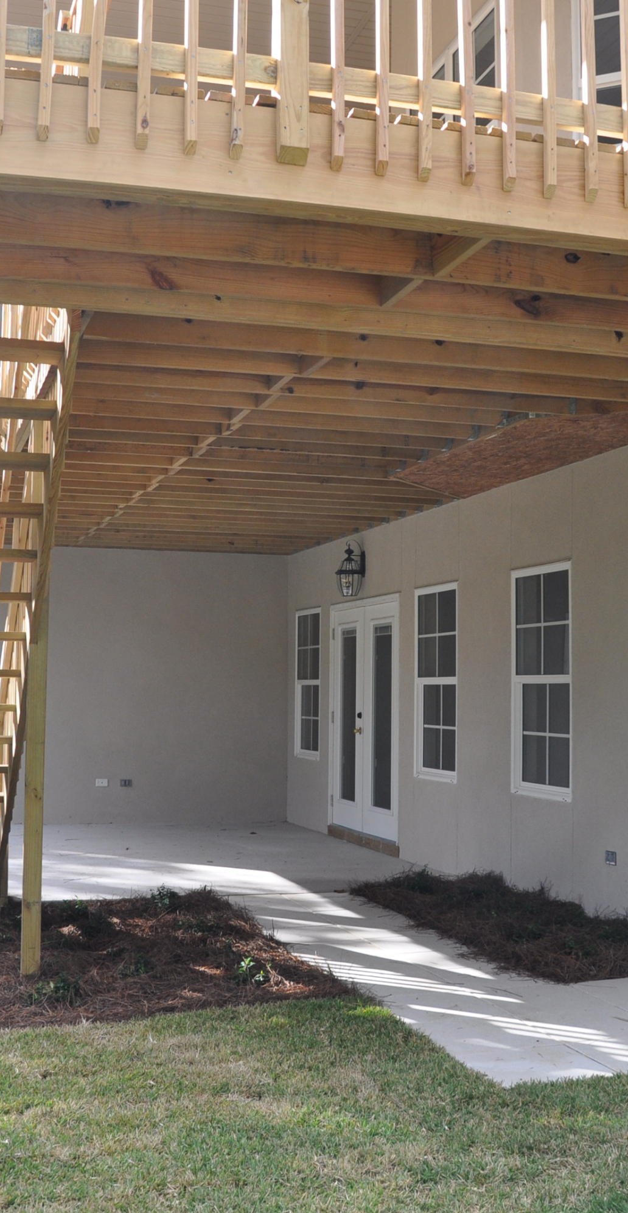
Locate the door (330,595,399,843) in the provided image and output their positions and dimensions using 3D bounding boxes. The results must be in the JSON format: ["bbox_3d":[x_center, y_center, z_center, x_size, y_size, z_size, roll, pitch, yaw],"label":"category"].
[{"bbox_3d":[0.449,1.008,12.441,0.110,2.120,1.920,1,-4,-17],"label":"door"}]

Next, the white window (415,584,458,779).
[{"bbox_3d":[0.965,0.605,10.749,0.100,1.530,0.900,1,-4,-17],"label":"white window"}]

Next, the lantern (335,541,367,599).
[{"bbox_3d":[0.329,-0.330,12.437,0.280,0.520,0.250,1,-4,-17],"label":"lantern"}]

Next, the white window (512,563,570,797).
[{"bbox_3d":[1.497,0.497,8.975,0.100,1.530,0.900,1,-4,-17],"label":"white window"}]

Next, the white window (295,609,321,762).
[{"bbox_3d":[-0.050,0.805,14.119,0.100,1.530,0.900,1,-4,-17],"label":"white window"}]

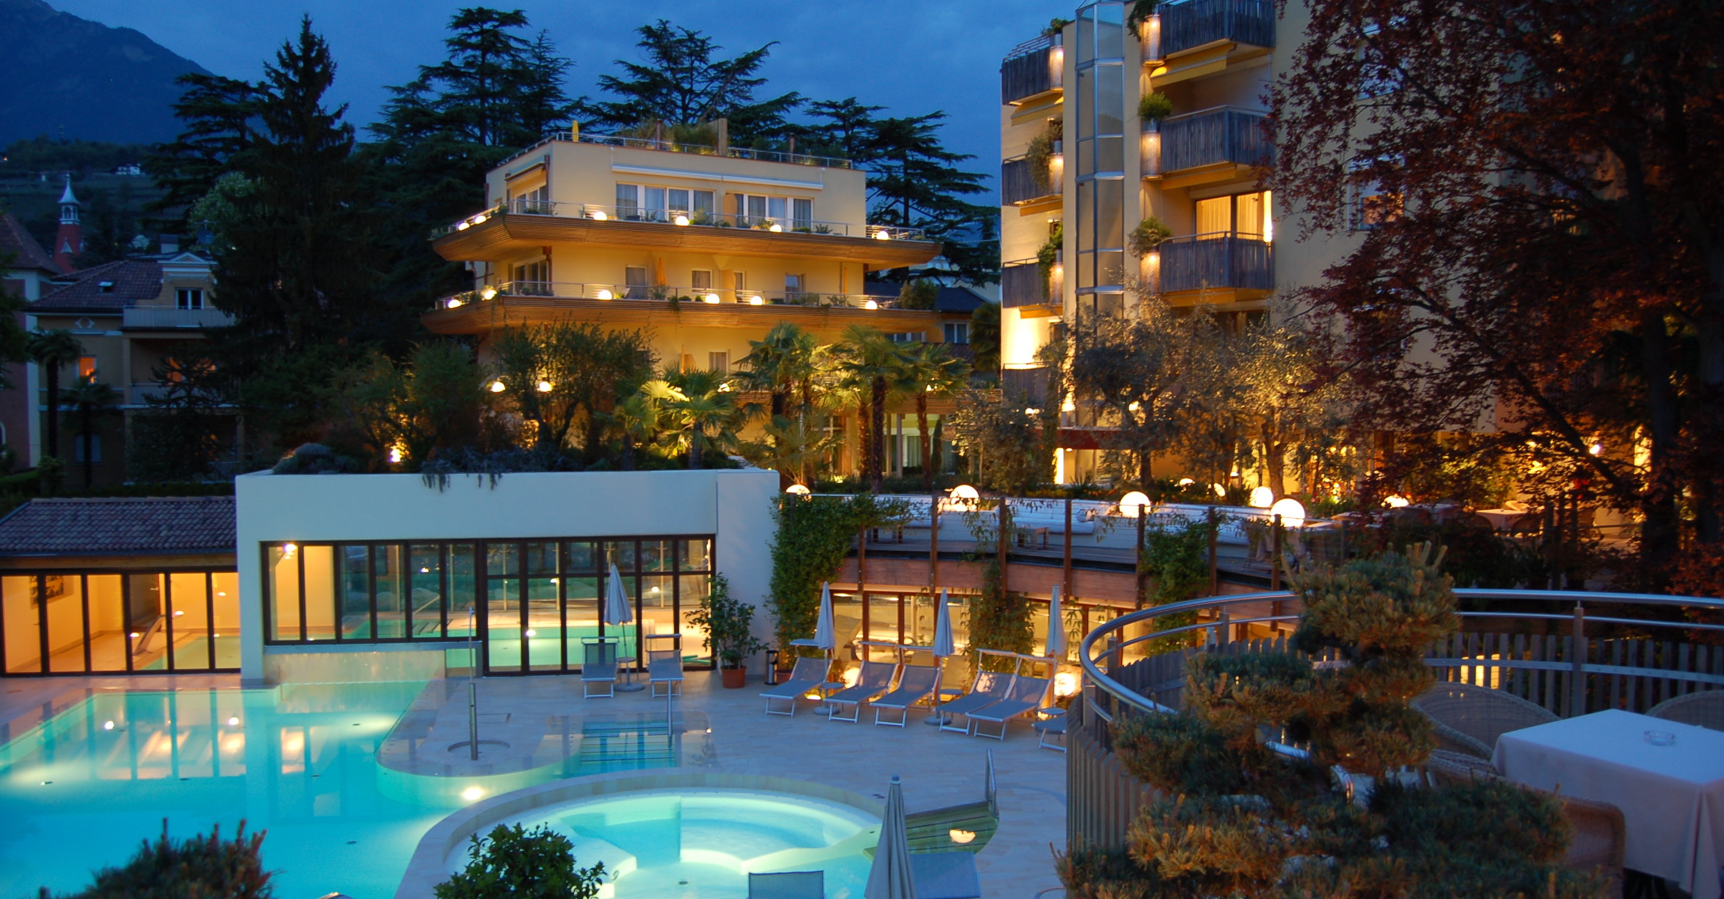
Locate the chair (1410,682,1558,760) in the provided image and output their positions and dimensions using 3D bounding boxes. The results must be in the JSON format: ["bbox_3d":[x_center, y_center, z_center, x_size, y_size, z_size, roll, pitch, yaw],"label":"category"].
[{"bbox_3d":[2.904,1.502,5.881,0.620,0.800,0.620,-2,3,-29],"label":"chair"}]

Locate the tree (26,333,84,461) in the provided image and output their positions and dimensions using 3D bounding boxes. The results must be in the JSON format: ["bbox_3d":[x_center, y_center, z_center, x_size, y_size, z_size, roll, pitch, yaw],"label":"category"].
[{"bbox_3d":[-28.133,-1.528,45.116,1.800,5.300,1.800,-2,3,-32],"label":"tree"}]

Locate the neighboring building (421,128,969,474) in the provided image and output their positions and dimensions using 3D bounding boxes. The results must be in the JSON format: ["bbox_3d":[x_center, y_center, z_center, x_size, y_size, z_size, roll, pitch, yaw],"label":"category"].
[{"bbox_3d":[-7.736,-6.141,57.022,19.700,13.400,13.000,-2,3,-31],"label":"neighboring building"}]

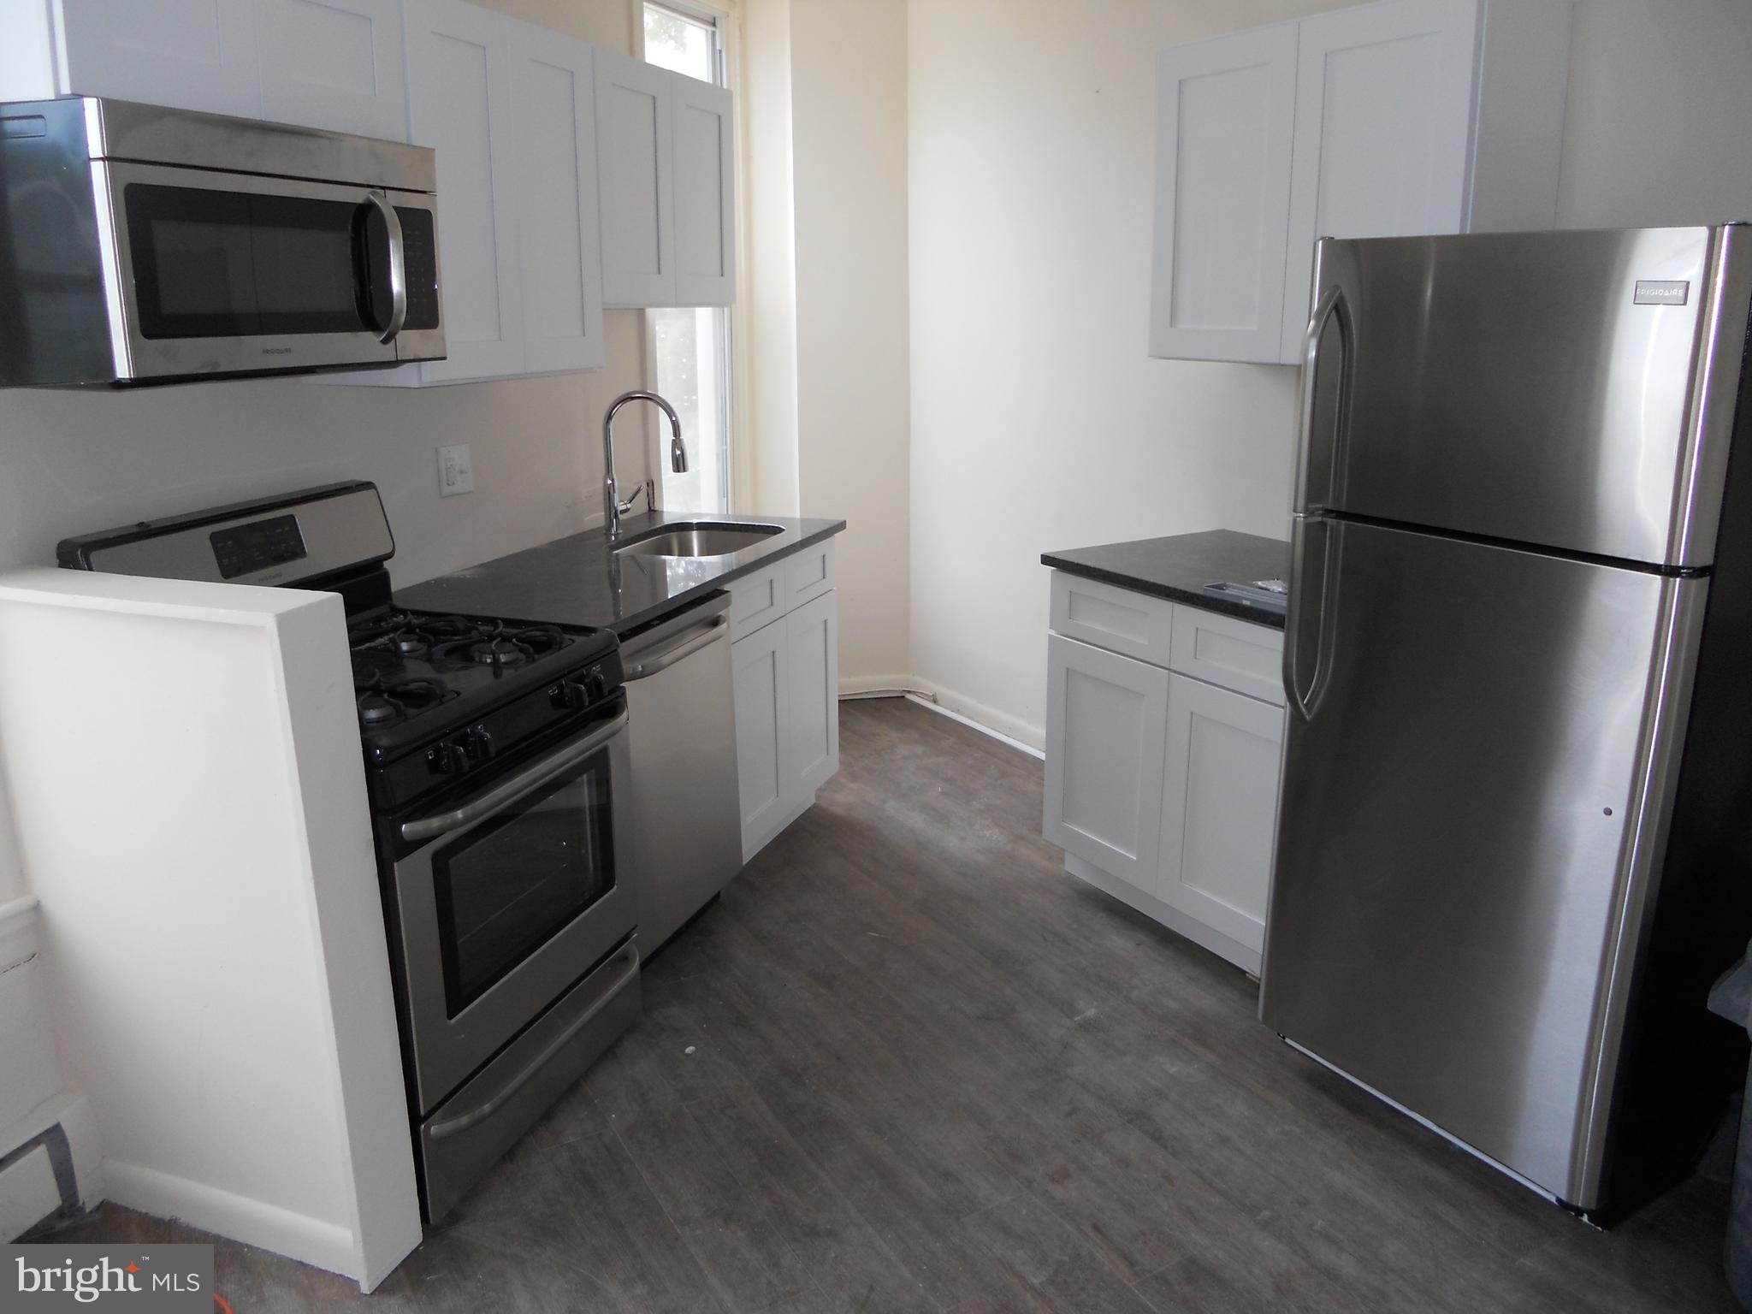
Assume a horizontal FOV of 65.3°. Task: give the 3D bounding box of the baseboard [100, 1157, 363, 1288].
[{"bbox_3d":[-1.138,0.977,2.397,0.590,0.088,0.018,5,16,21],"label":"baseboard"}]

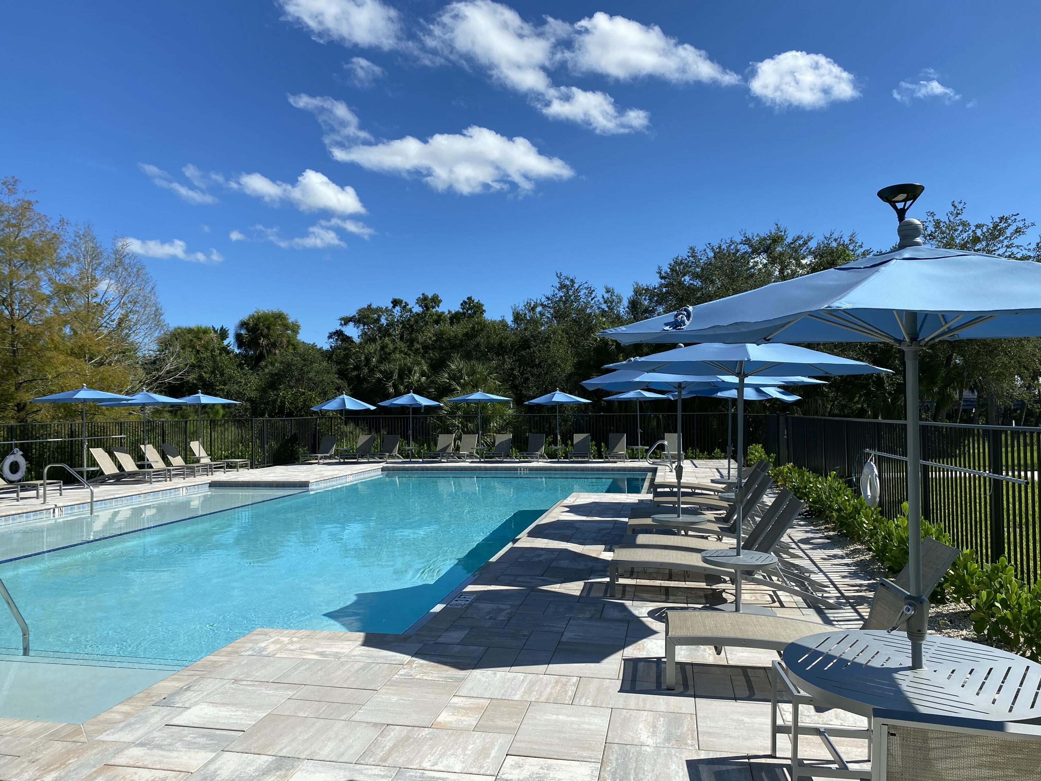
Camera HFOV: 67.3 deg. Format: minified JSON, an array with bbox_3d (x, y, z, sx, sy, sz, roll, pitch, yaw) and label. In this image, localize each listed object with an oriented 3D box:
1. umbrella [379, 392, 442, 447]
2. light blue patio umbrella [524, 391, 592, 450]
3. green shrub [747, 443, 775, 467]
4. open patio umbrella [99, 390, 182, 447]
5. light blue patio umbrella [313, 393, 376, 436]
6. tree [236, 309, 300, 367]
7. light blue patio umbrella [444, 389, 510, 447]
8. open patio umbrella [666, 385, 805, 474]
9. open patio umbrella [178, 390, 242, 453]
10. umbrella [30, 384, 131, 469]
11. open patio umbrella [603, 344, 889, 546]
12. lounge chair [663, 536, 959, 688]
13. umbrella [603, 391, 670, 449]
[{"bbox_3d":[-3.868,1.108,27.692,2.300,2.200,2.300,-1,-2,11],"label":"umbrella"},{"bbox_3d":[1.228,1.012,25.400,2.240,2.120,2.240,-1,-1,11],"label":"light blue patio umbrella"},{"bbox_3d":[6.824,1.847,22.200,0.800,0.660,0.750,-1,-1,11],"label":"green shrub"},{"bbox_3d":[-9.361,0.945,19.500,2.240,2.120,2.240,-1,-1,11],"label":"open patio umbrella"},{"bbox_3d":[-6.391,1.133,28.288,2.300,2.150,2.300,-1,-2,11],"label":"light blue patio umbrella"},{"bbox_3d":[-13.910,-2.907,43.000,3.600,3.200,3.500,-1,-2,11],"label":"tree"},{"bbox_3d":[-1.405,1.064,27.108,2.300,2.200,2.300,-1,-2,0],"label":"light blue patio umbrella"},{"bbox_3d":[3.550,0.689,13.100,2.240,2.120,2.240,-1,-1,11],"label":"open patio umbrella"},{"bbox_3d":[-8.606,0.976,21.000,2.240,2.120,2.240,-1,-1,11],"label":"open patio umbrella"},{"bbox_3d":[-10.370,0.932,18.645,2.300,2.200,2.300,-1,-2,11],"label":"umbrella"},{"bbox_3d":[1.778,0.532,6.250,2.240,2.120,2.240,-1,-1,11],"label":"open patio umbrella"},{"bbox_3d":[1.902,1.352,4.812,1.950,0.890,0.660,-1,-2,13],"label":"lounge chair"},{"bbox_3d":[3.819,0.995,25.500,2.240,2.120,2.240,-1,-1,11],"label":"umbrella"}]

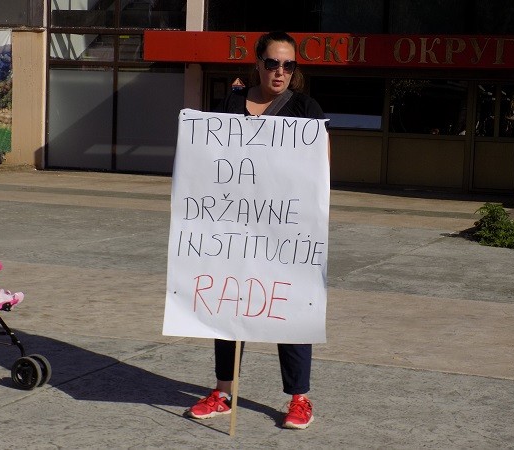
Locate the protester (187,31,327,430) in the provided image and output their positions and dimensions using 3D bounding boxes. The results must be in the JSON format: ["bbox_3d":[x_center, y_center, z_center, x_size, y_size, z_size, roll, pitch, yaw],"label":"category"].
[{"bbox_3d":[0.011,0.011,5.470,0.580,1.750,0.420,3,6,12],"label":"protester"}]

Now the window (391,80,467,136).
[{"bbox_3d":[3.069,-2.103,21.714,1.380,0.920,0.100,3,6,12],"label":"window"}]

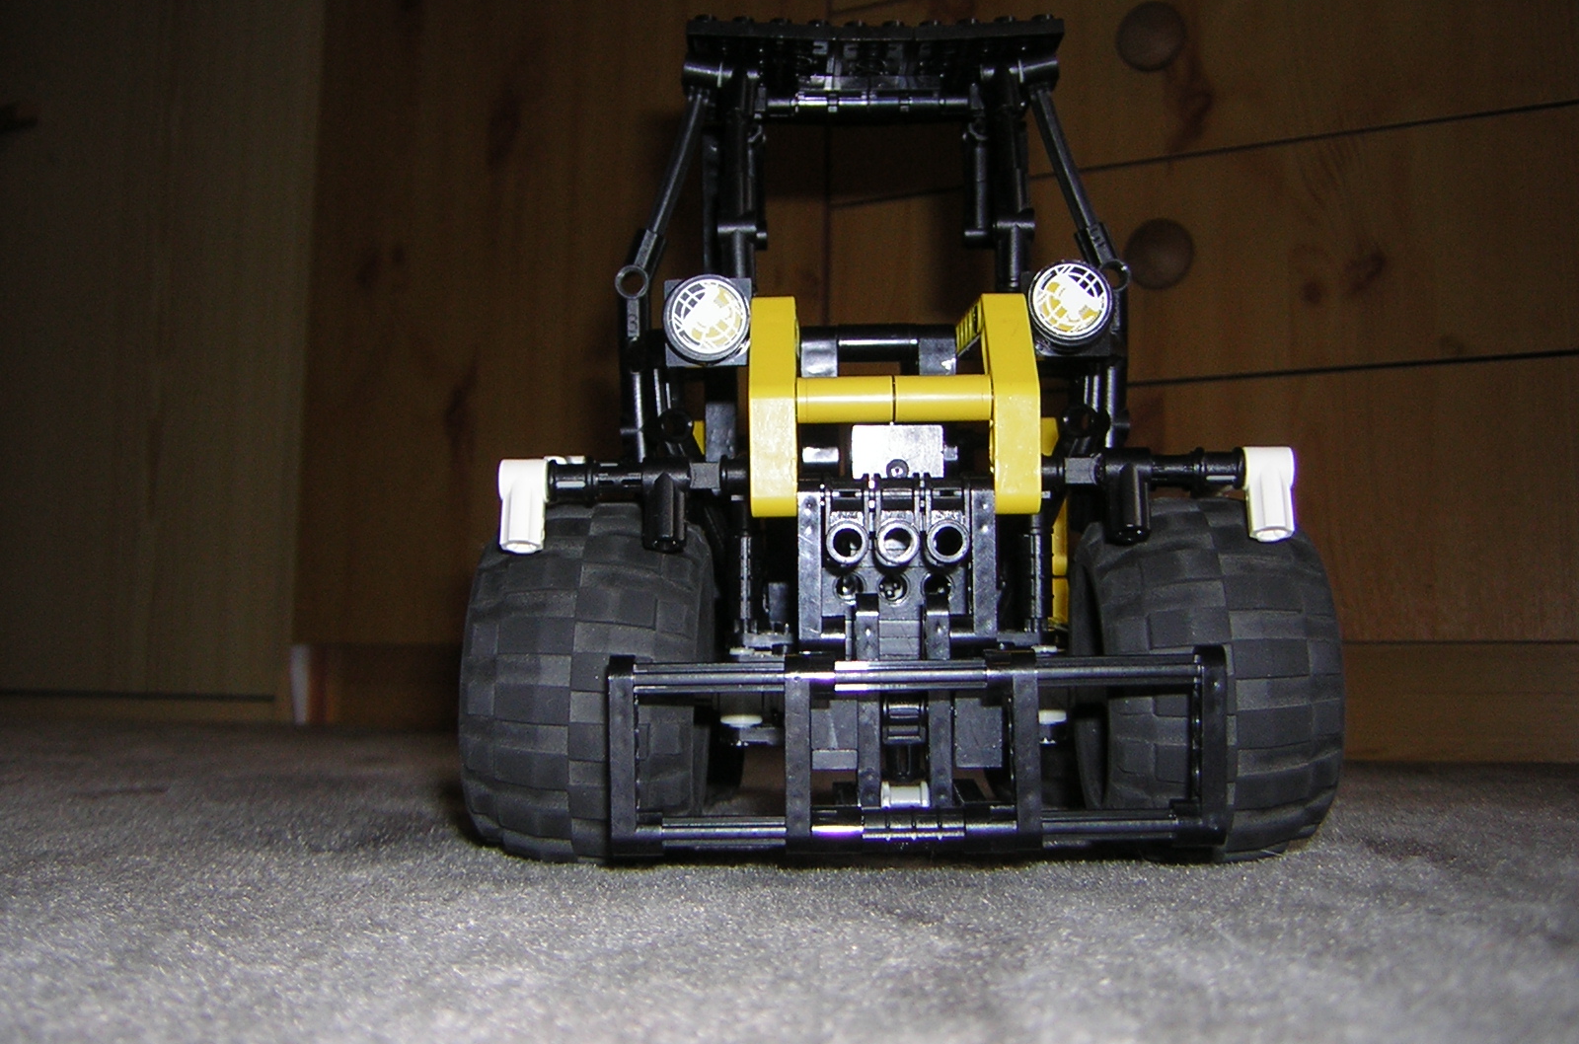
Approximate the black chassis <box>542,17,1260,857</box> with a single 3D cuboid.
[{"bbox_3d":[0.020,-0.021,0.384,0.115,0.168,0.262,-1,-5,1],"label":"black chassis"}]

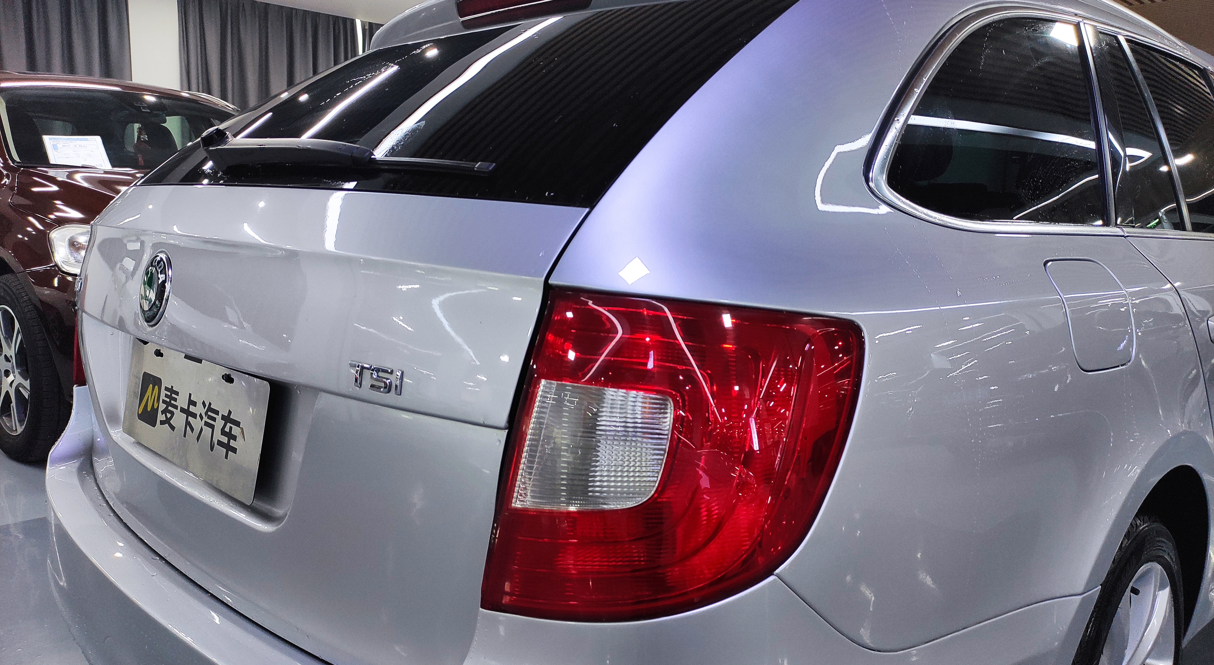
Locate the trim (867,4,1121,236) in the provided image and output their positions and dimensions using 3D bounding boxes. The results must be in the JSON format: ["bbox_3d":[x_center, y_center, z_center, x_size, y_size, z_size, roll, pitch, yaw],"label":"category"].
[{"bbox_3d":[0.422,-0.242,0.915,0.684,0.300,0.070,-8,-6,-41],"label":"trim"}]

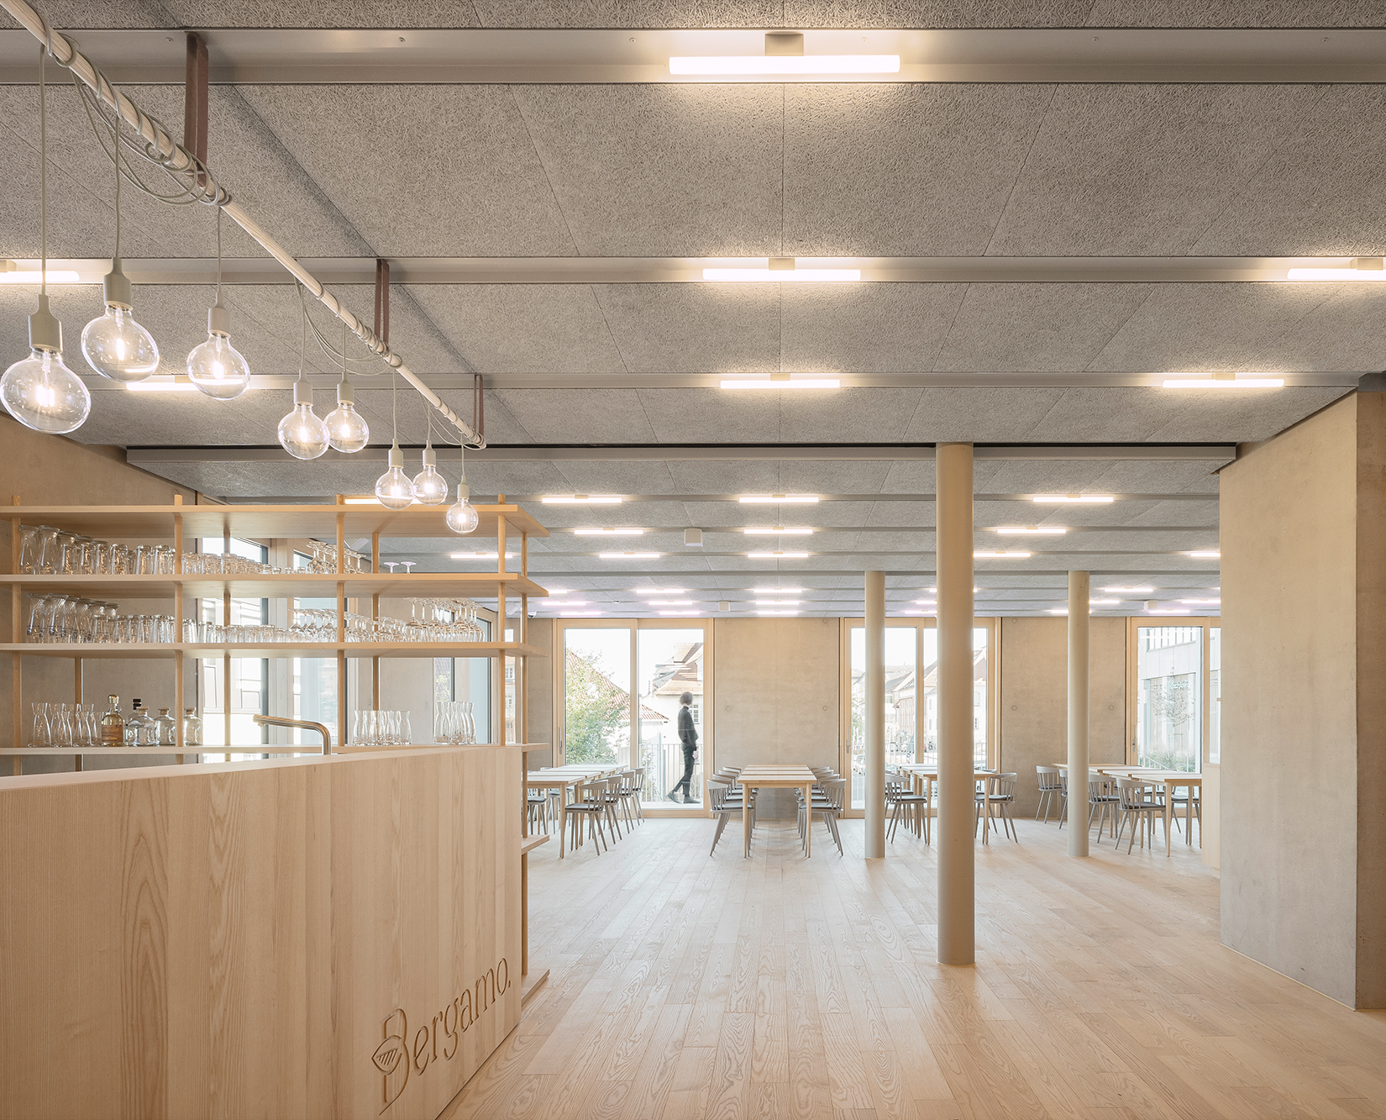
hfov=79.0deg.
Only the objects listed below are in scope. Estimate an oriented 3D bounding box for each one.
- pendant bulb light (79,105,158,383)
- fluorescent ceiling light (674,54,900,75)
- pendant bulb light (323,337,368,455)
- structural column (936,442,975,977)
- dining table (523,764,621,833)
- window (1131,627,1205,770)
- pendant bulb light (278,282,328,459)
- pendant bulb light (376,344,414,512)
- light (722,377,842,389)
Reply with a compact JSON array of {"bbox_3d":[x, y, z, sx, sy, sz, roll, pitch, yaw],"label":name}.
[{"bbox_3d":[-1.146,-0.628,1.680,0.122,0.540,0.122,0,-6,0],"label":"pendant bulb light"},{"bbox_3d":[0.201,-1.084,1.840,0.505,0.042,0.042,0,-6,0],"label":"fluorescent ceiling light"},{"bbox_3d":[-1.023,-0.487,2.480,0.122,0.335,0.122,0,-6,0],"label":"pendant bulb light"},{"bbox_3d":[1.385,0.750,4.440,0.194,2.720,0.194,0,0,0],"label":"structural column"},{"bbox_3d":[-1.393,2.805,9.650,0.760,0.740,3.000,-1,-11,5],"label":"dining table"},{"bbox_3d":[6.480,2.080,11.450,1.000,2.350,0.120,0,0,0],"label":"window"},{"bbox_3d":[-1.019,-0.498,2.200,0.125,0.465,0.125,0,0,0],"label":"pendant bulb light"},{"bbox_3d":[-0.983,-0.448,2.770,0.125,0.550,0.125,0,0,0],"label":"pendant bulb light"},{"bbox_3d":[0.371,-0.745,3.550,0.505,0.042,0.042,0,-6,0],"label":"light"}]

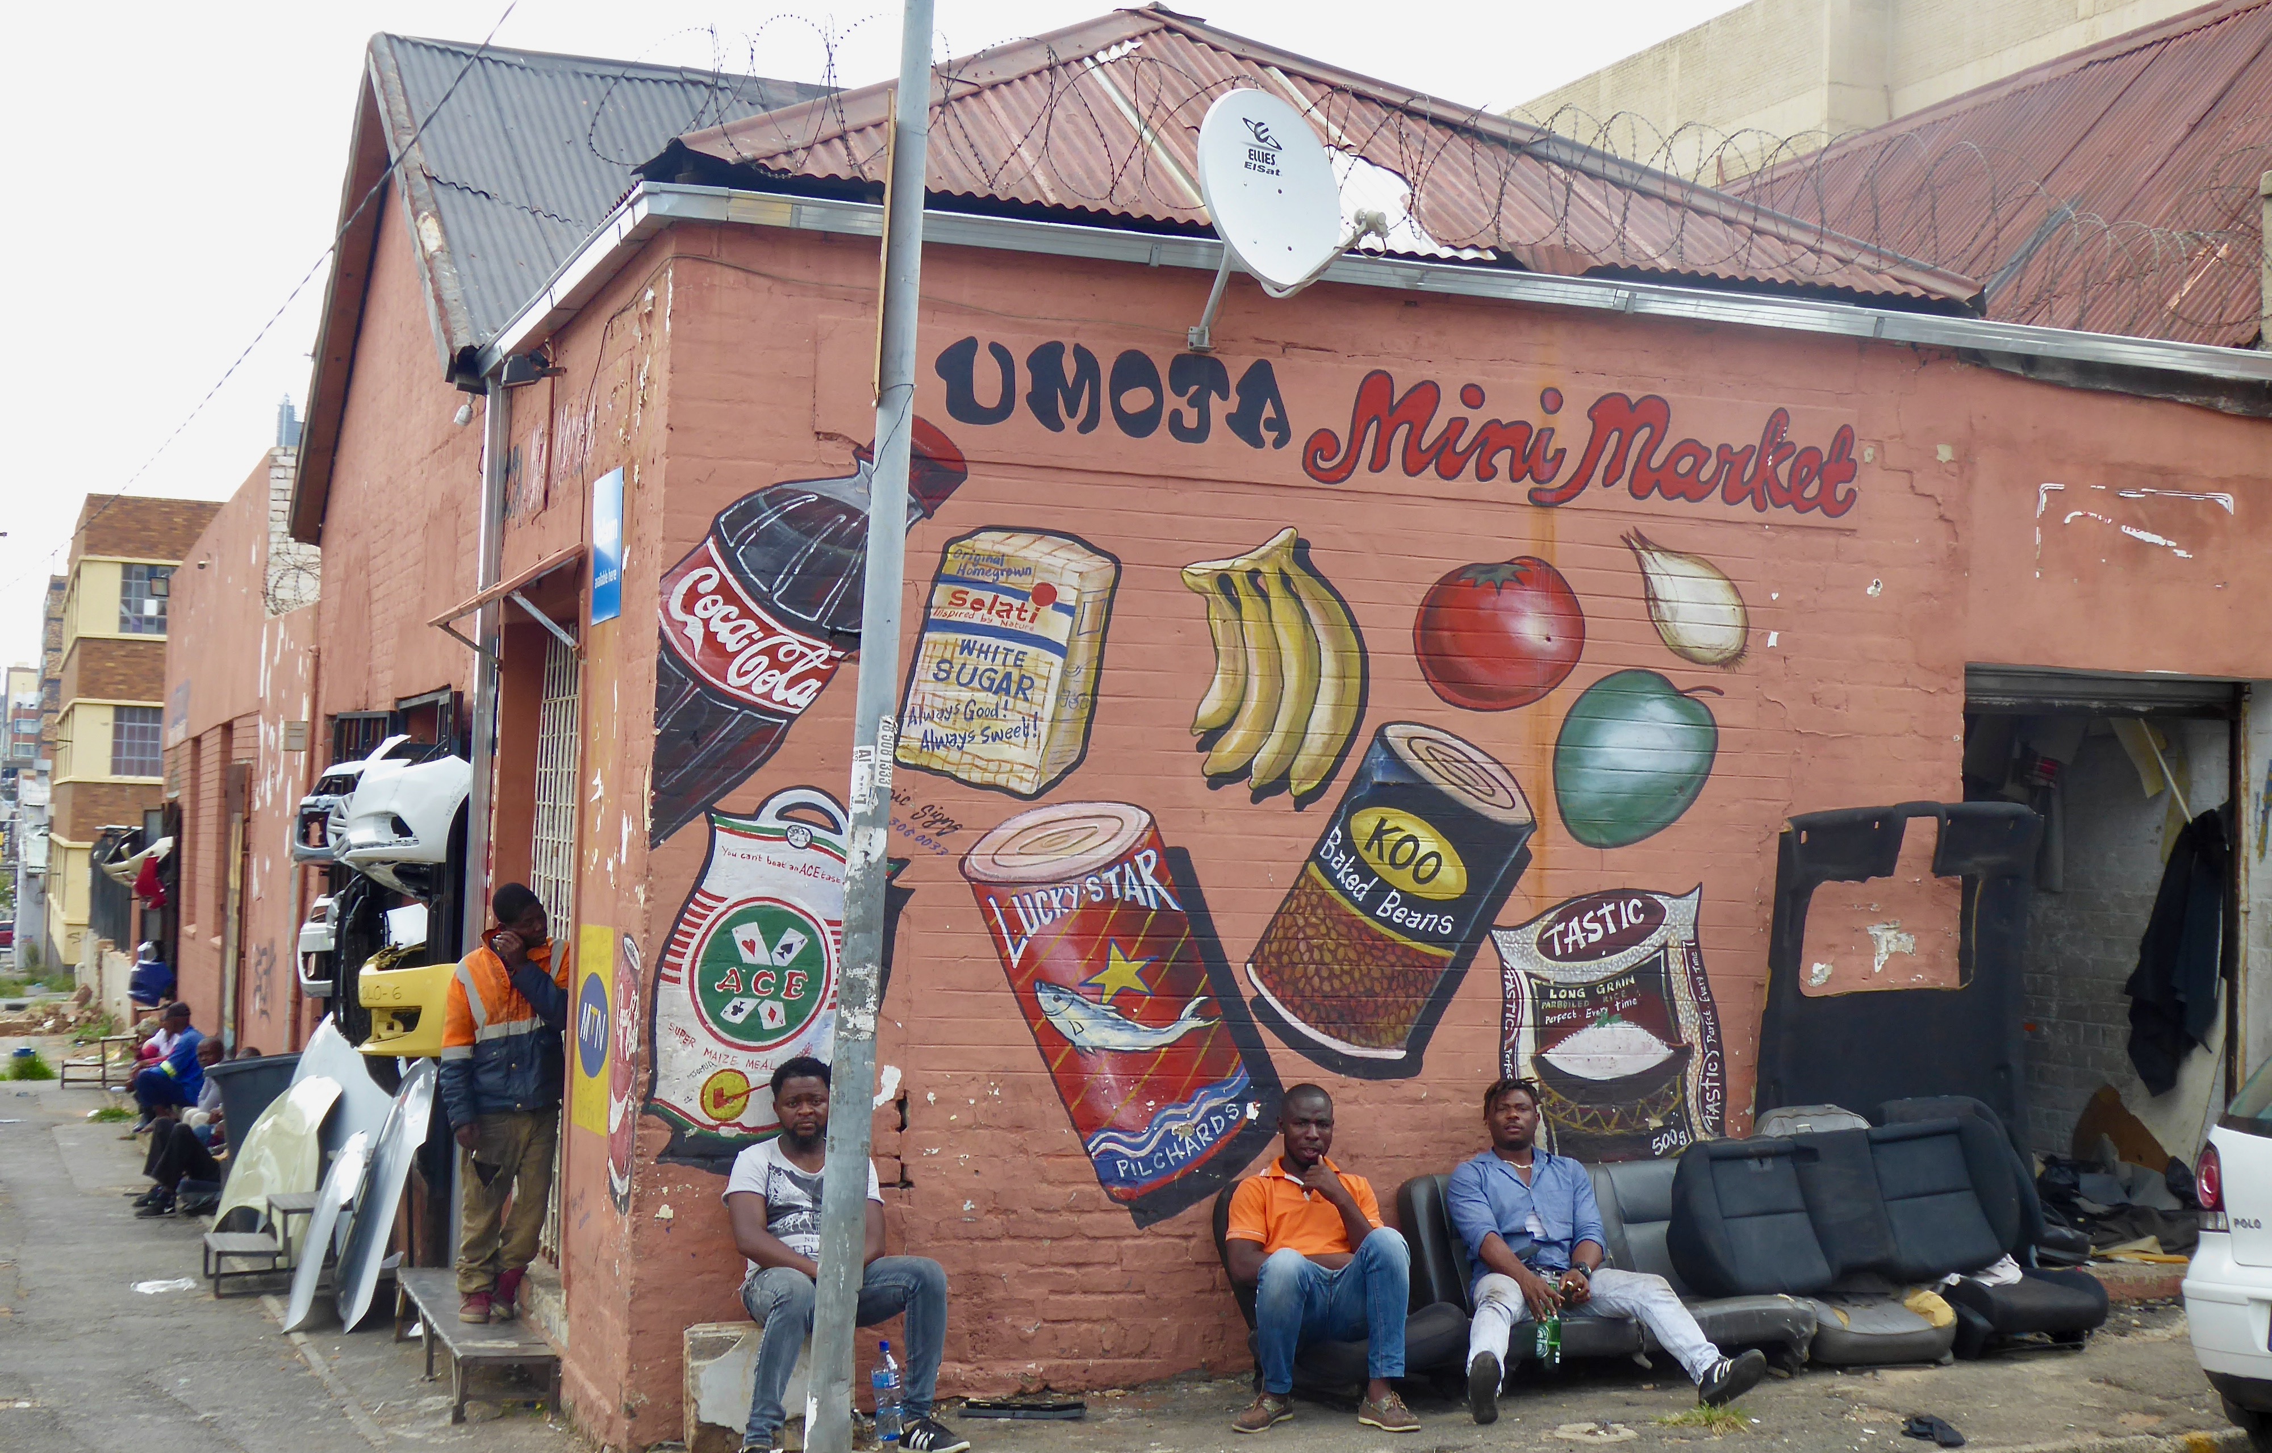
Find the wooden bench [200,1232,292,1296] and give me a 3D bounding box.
[{"bbox_3d":[-4.158,2.521,14.459,0.340,0.206,0.824,2,-3,-20],"label":"wooden bench"}]

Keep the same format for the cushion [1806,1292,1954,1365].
[{"bbox_3d":[2.381,1.951,10.105,0.484,0.175,0.494,-1,3,-4],"label":"cushion"}]

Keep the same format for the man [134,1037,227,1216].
[{"bbox_3d":[-5.769,2.458,18.900,0.820,1.060,0.520,3,-3,-31],"label":"man"}]

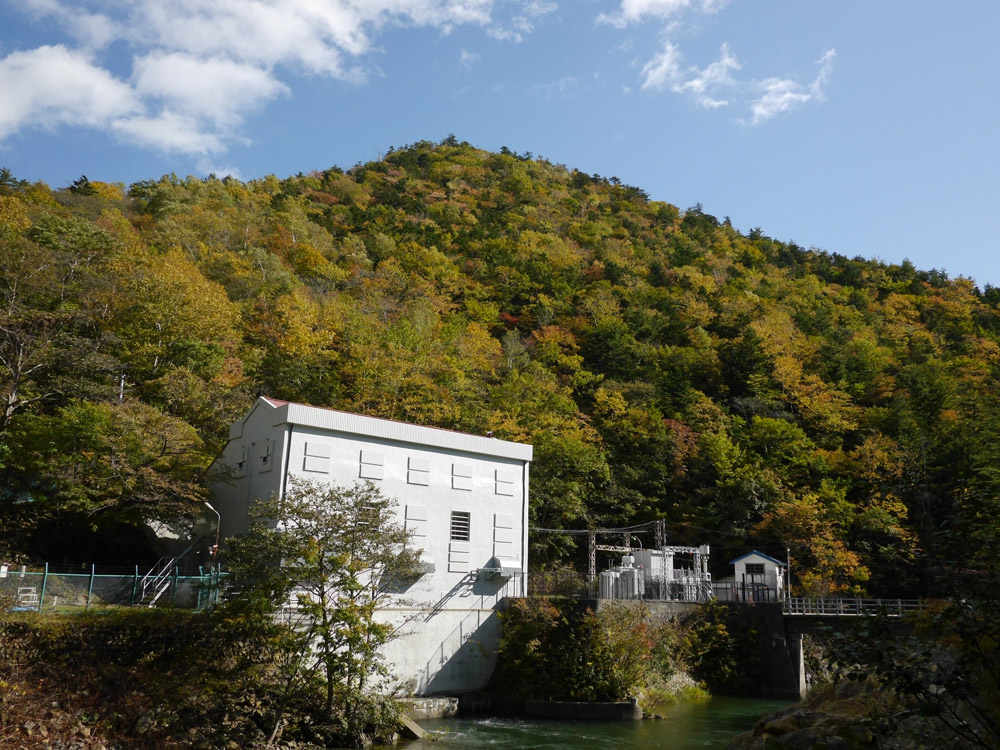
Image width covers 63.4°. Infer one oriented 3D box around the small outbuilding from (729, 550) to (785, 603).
[{"bbox_3d":[22.169,17.251,69.000,4.090,4.205,4.900,-6,-17,25],"label":"small outbuilding"}]

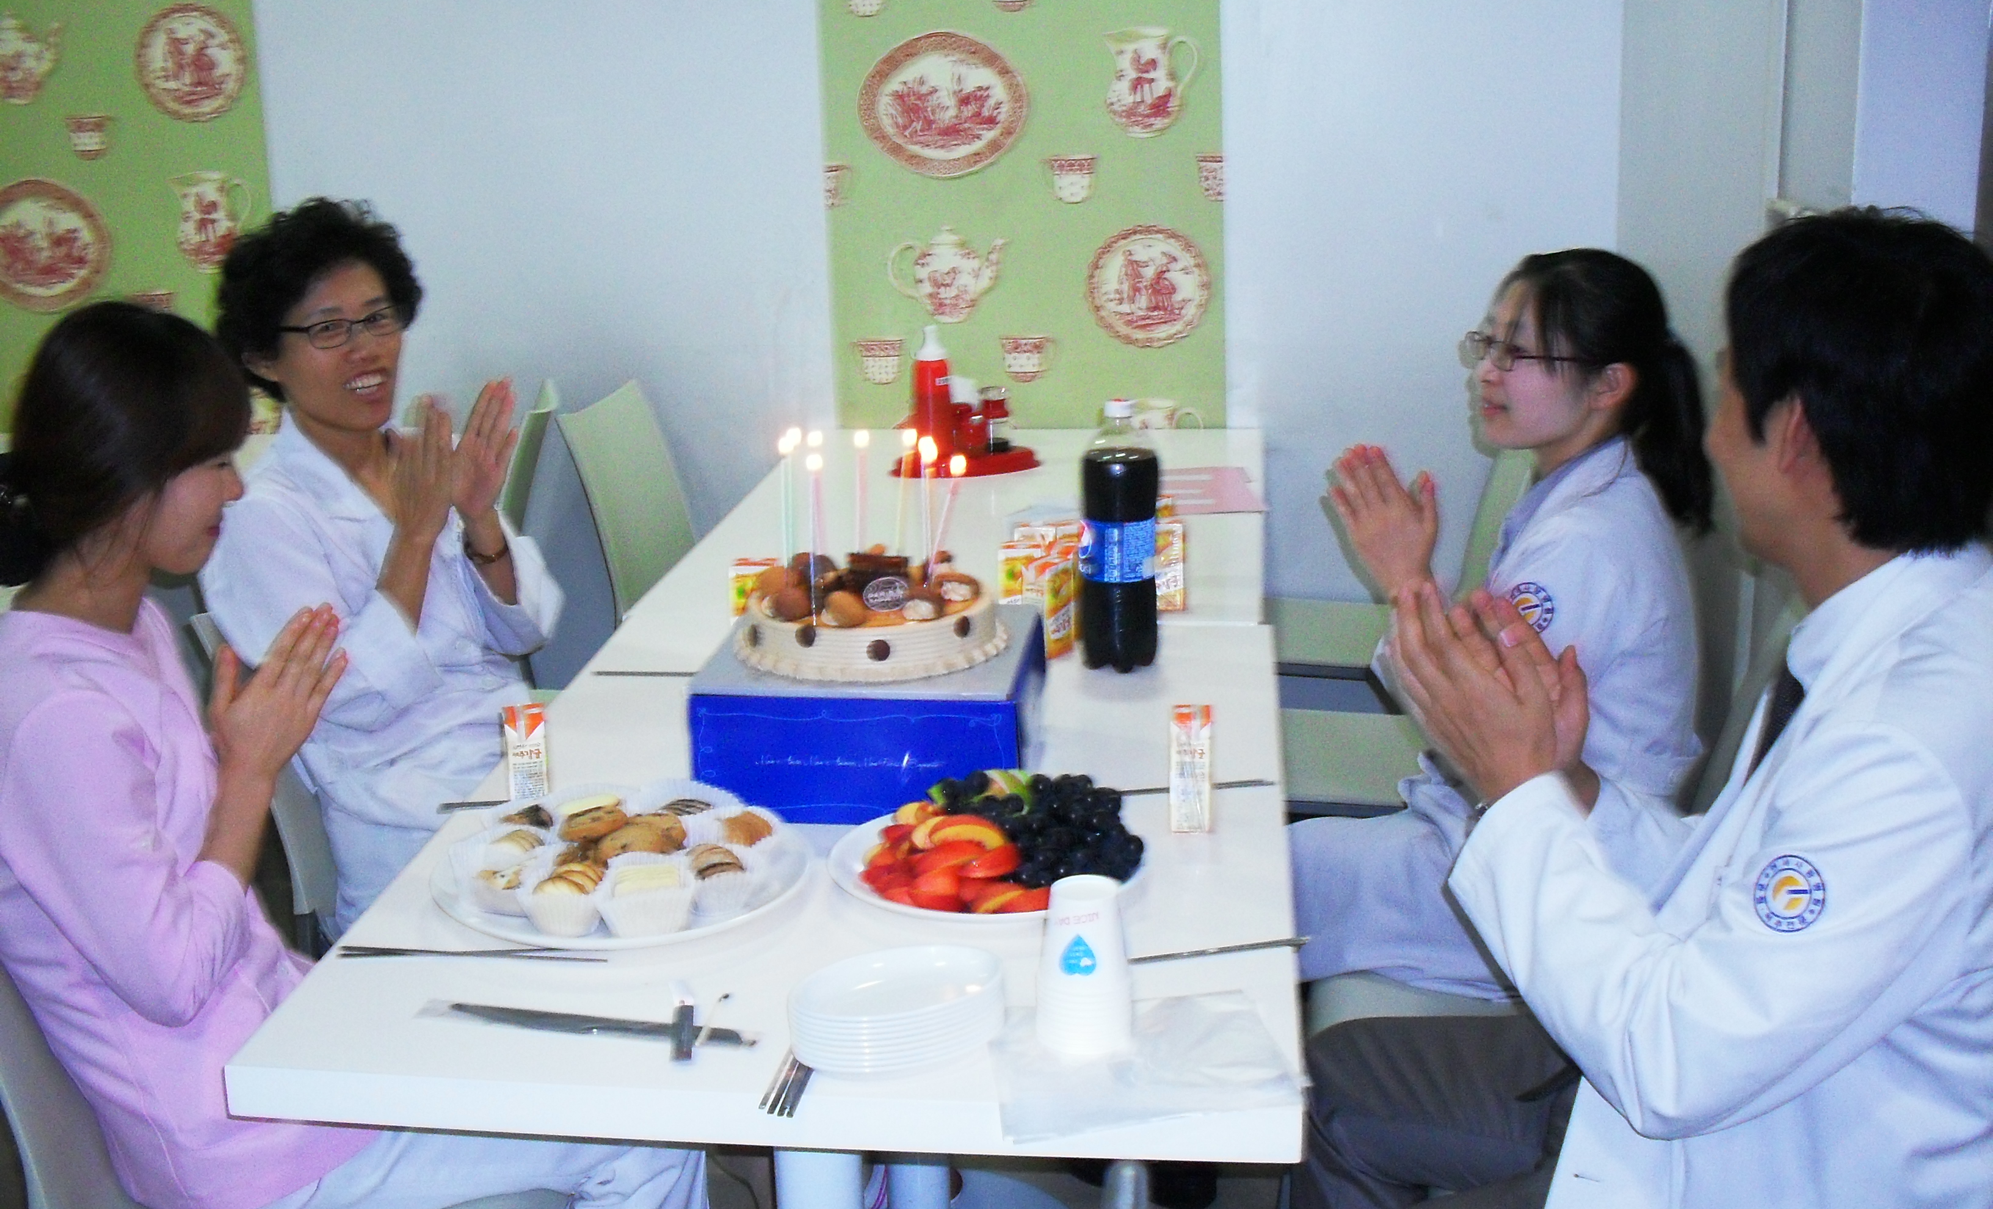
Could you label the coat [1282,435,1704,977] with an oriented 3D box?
[{"bbox_3d":[0.549,0.103,2.443,0.520,0.570,0.460,-1,17,4],"label":"coat"}]

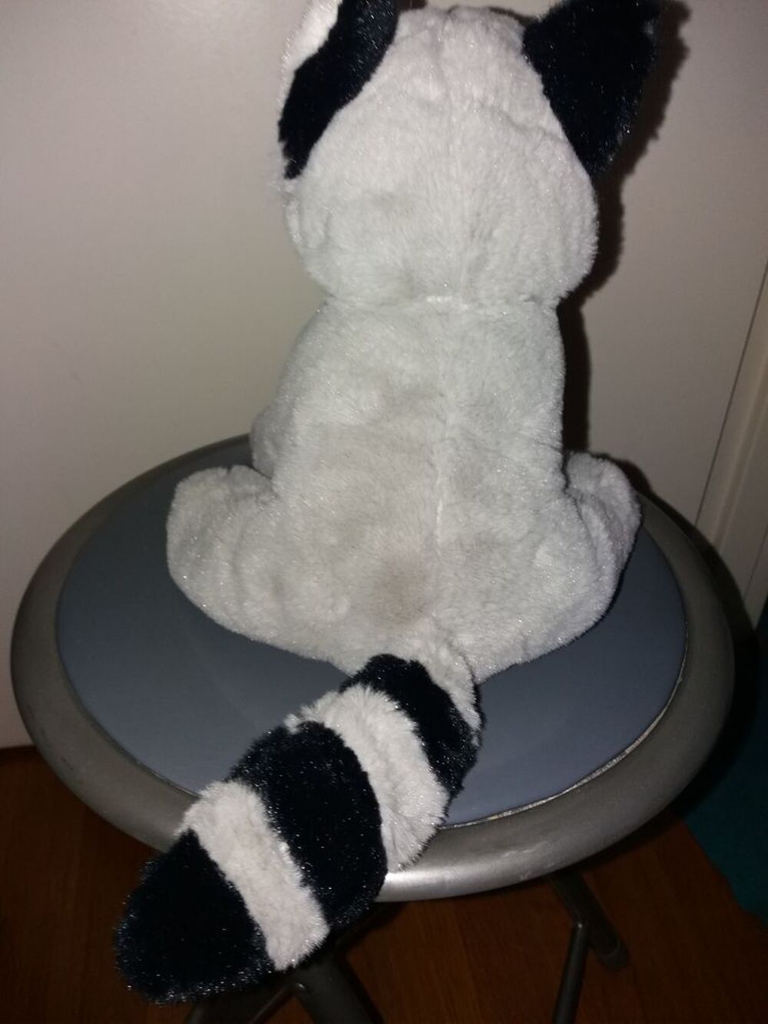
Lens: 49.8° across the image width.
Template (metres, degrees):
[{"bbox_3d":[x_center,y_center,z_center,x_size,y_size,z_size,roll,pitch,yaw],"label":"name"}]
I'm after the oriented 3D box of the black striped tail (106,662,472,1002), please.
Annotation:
[{"bbox_3d":[-0.021,0.094,0.259,0.058,0.056,0.124,26,44,34],"label":"black striped tail"}]

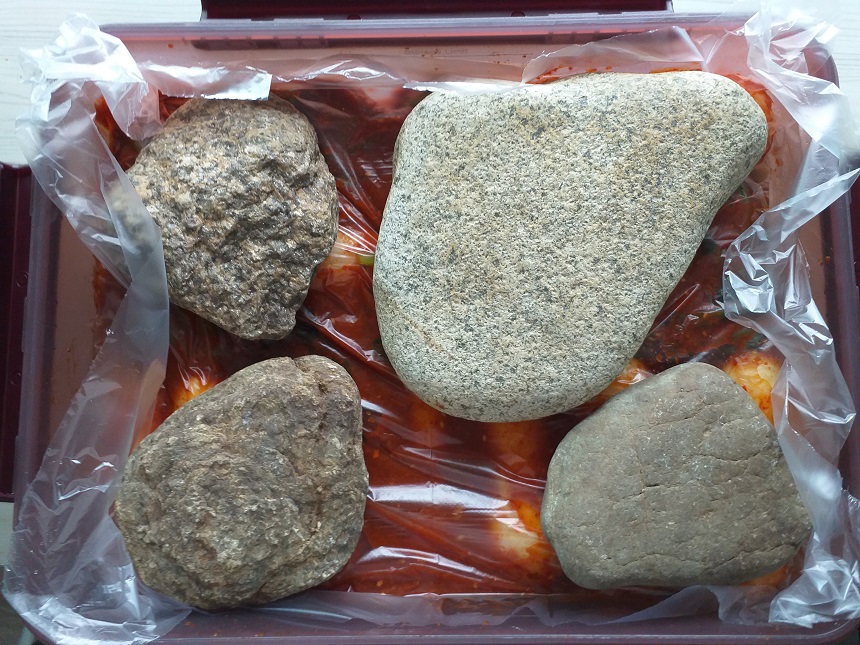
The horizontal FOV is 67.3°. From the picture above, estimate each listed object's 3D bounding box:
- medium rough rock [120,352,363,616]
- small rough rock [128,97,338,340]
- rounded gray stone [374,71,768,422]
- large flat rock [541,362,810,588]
[{"bbox_3d":[-0.097,0.082,0.330,0.130,0.062,0.121,-6,84,0],"label":"medium rough rock"},{"bbox_3d":[-0.109,-0.062,0.346,0.122,0.062,0.128,15,84,3],"label":"small rough rock"},{"bbox_3d":[0.076,-0.043,0.336,0.212,0.070,0.179,-5,84,0],"label":"rounded gray stone"},{"bbox_3d":[0.122,0.081,0.332,0.132,0.050,0.112,-10,84,0],"label":"large flat rock"}]

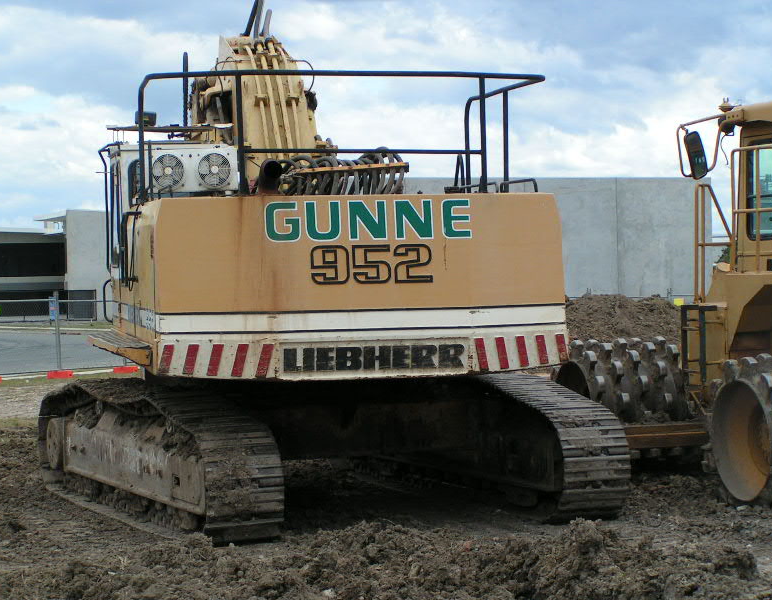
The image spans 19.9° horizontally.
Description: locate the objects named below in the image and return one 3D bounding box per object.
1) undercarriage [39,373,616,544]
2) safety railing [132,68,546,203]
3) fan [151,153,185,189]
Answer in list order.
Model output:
[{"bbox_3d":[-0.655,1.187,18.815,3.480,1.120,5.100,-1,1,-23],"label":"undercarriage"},{"bbox_3d":[-0.471,-1.190,16.565,2.950,0.900,2.100,-1,1,-13],"label":"safety railing"},{"bbox_3d":[-1.819,-1.075,18.300,0.285,0.285,0.080,-1,1,-13],"label":"fan"}]

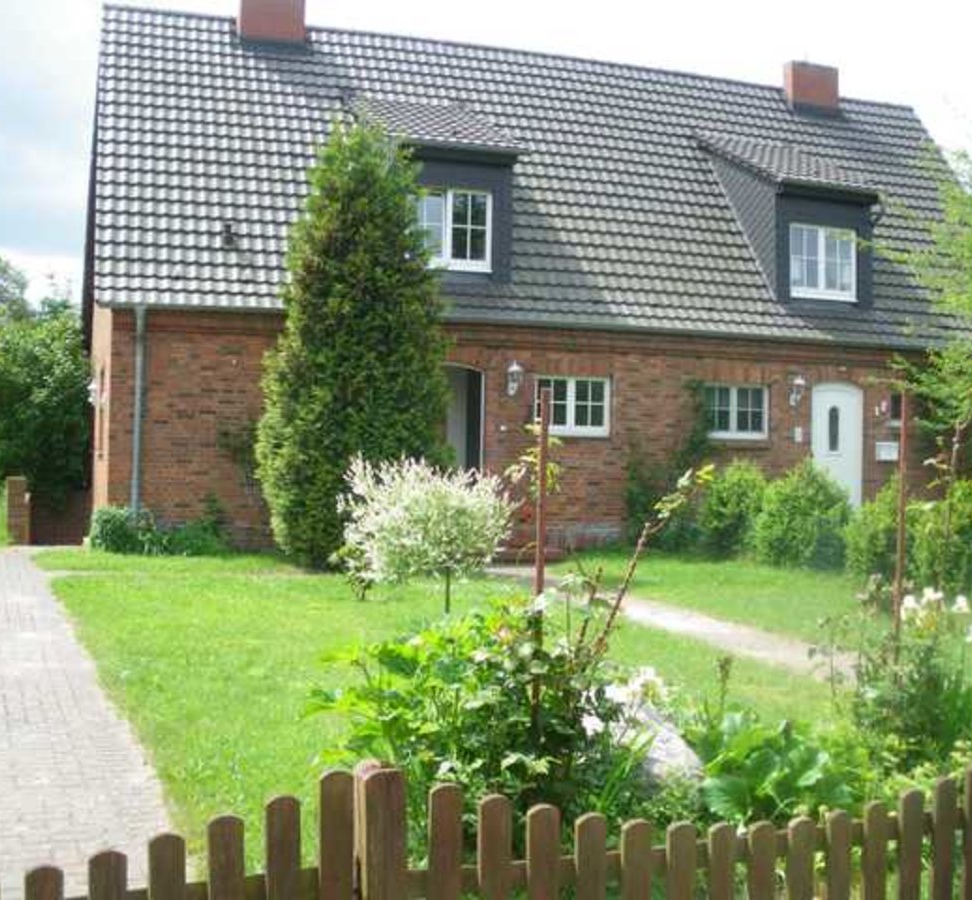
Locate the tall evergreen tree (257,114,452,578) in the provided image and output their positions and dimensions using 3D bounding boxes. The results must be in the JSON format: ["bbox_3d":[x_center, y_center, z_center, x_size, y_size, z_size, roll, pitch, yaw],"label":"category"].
[{"bbox_3d":[-1.727,-1.352,16.149,2.484,5.771,2.484,1,-1,-18],"label":"tall evergreen tree"}]

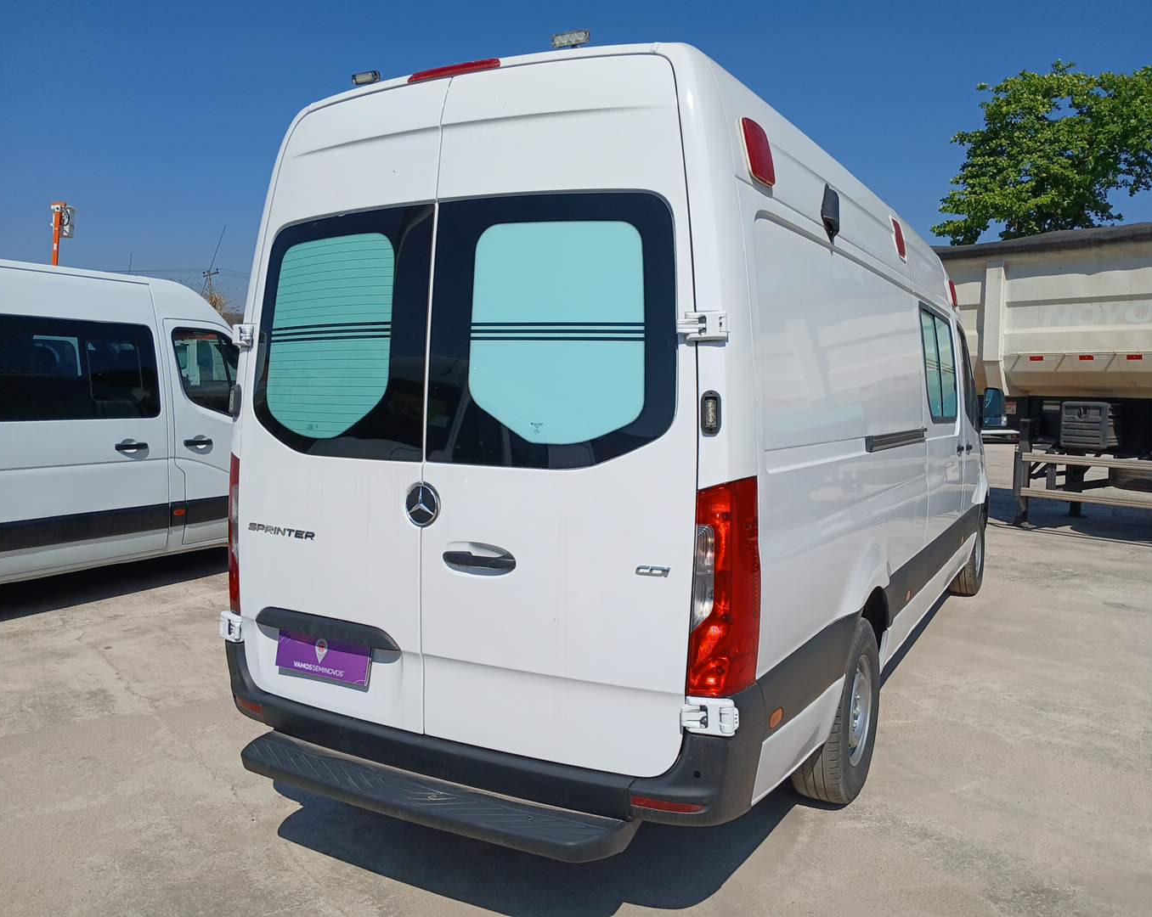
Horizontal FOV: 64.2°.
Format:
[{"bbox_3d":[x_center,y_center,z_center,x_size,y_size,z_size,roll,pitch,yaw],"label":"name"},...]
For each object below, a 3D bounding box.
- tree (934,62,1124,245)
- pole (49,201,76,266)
[{"bbox_3d":[10.900,-4.500,22.000,4.700,9.200,4.700,3,5,30],"label":"tree"},{"bbox_3d":[-14.026,-3.745,25.238,0.720,6.545,0.600,-1,5,-29],"label":"pole"}]

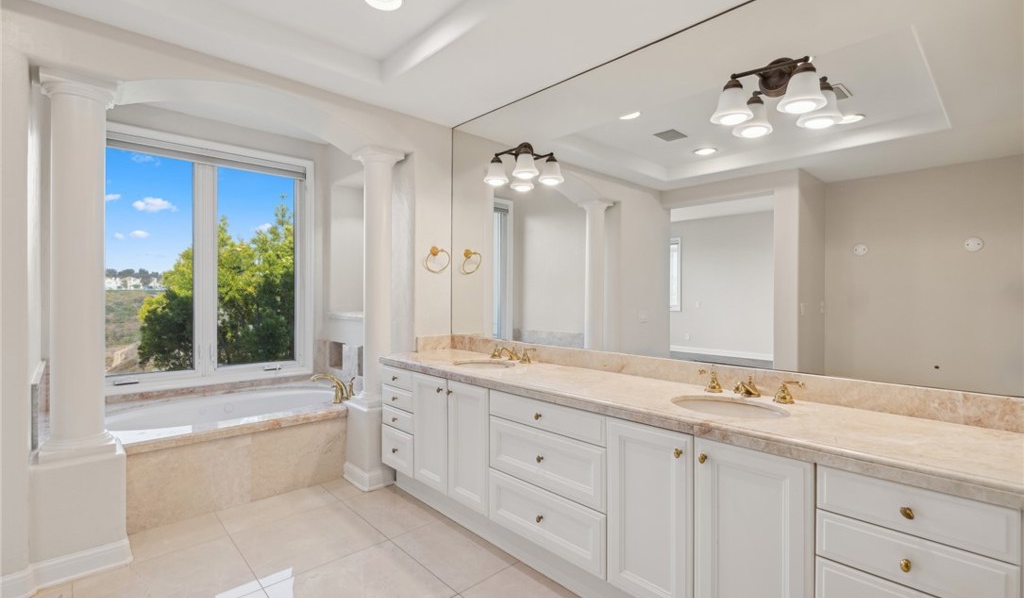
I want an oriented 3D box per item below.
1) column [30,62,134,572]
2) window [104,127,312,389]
[{"bbox_3d":[-1.957,0.116,2.070,0.314,2.177,0.320,0,1,-44],"label":"column"},{"bbox_3d":[-2.359,-0.277,3.494,1.624,1.876,0.098,0,1,-44],"label":"window"}]

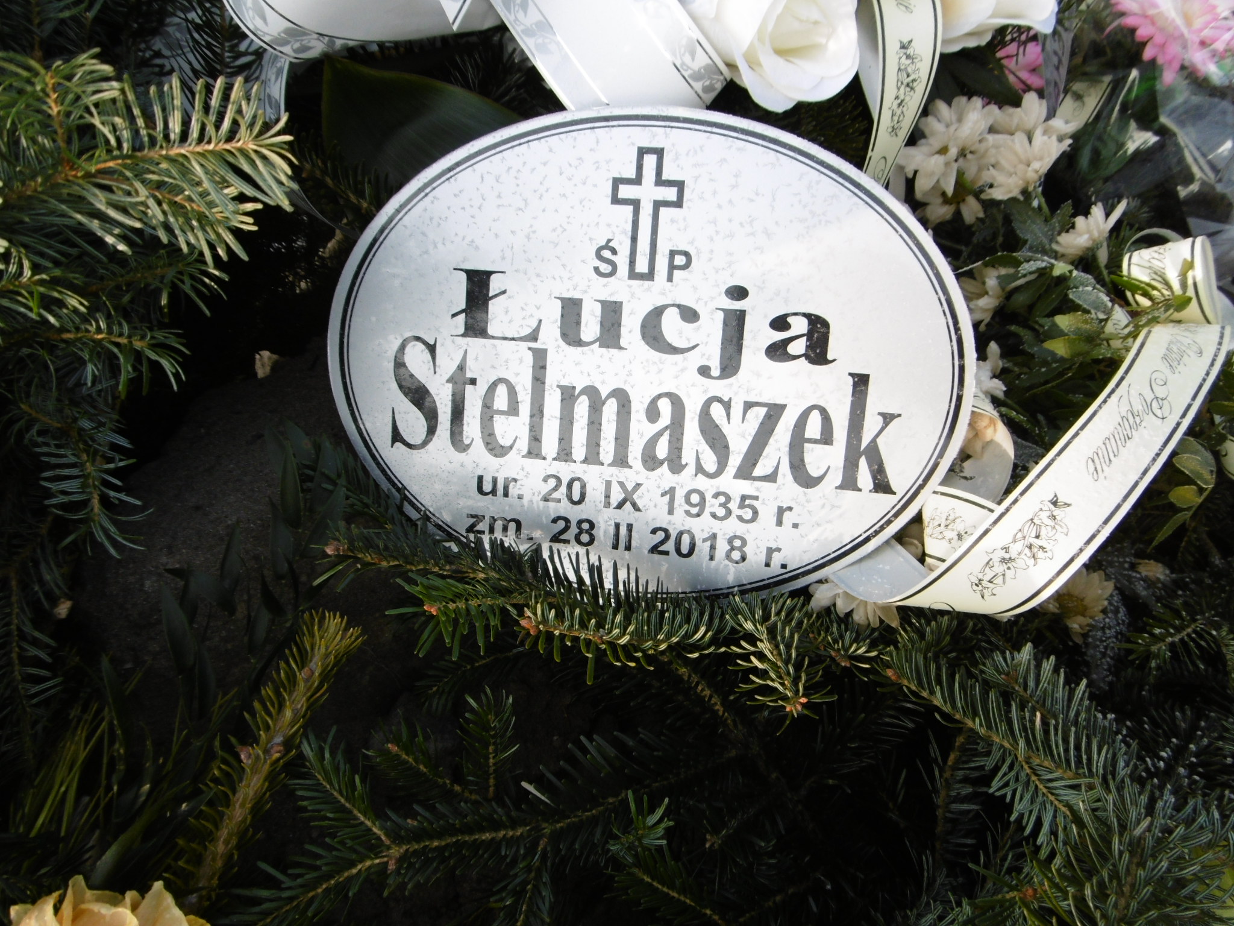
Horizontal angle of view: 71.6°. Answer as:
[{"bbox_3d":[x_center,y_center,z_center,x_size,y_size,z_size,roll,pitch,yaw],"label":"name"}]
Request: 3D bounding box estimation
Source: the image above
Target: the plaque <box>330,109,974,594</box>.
[{"bbox_3d":[0.007,-0.049,0.434,0.330,0.249,0.006,5,10,10],"label":"plaque"}]

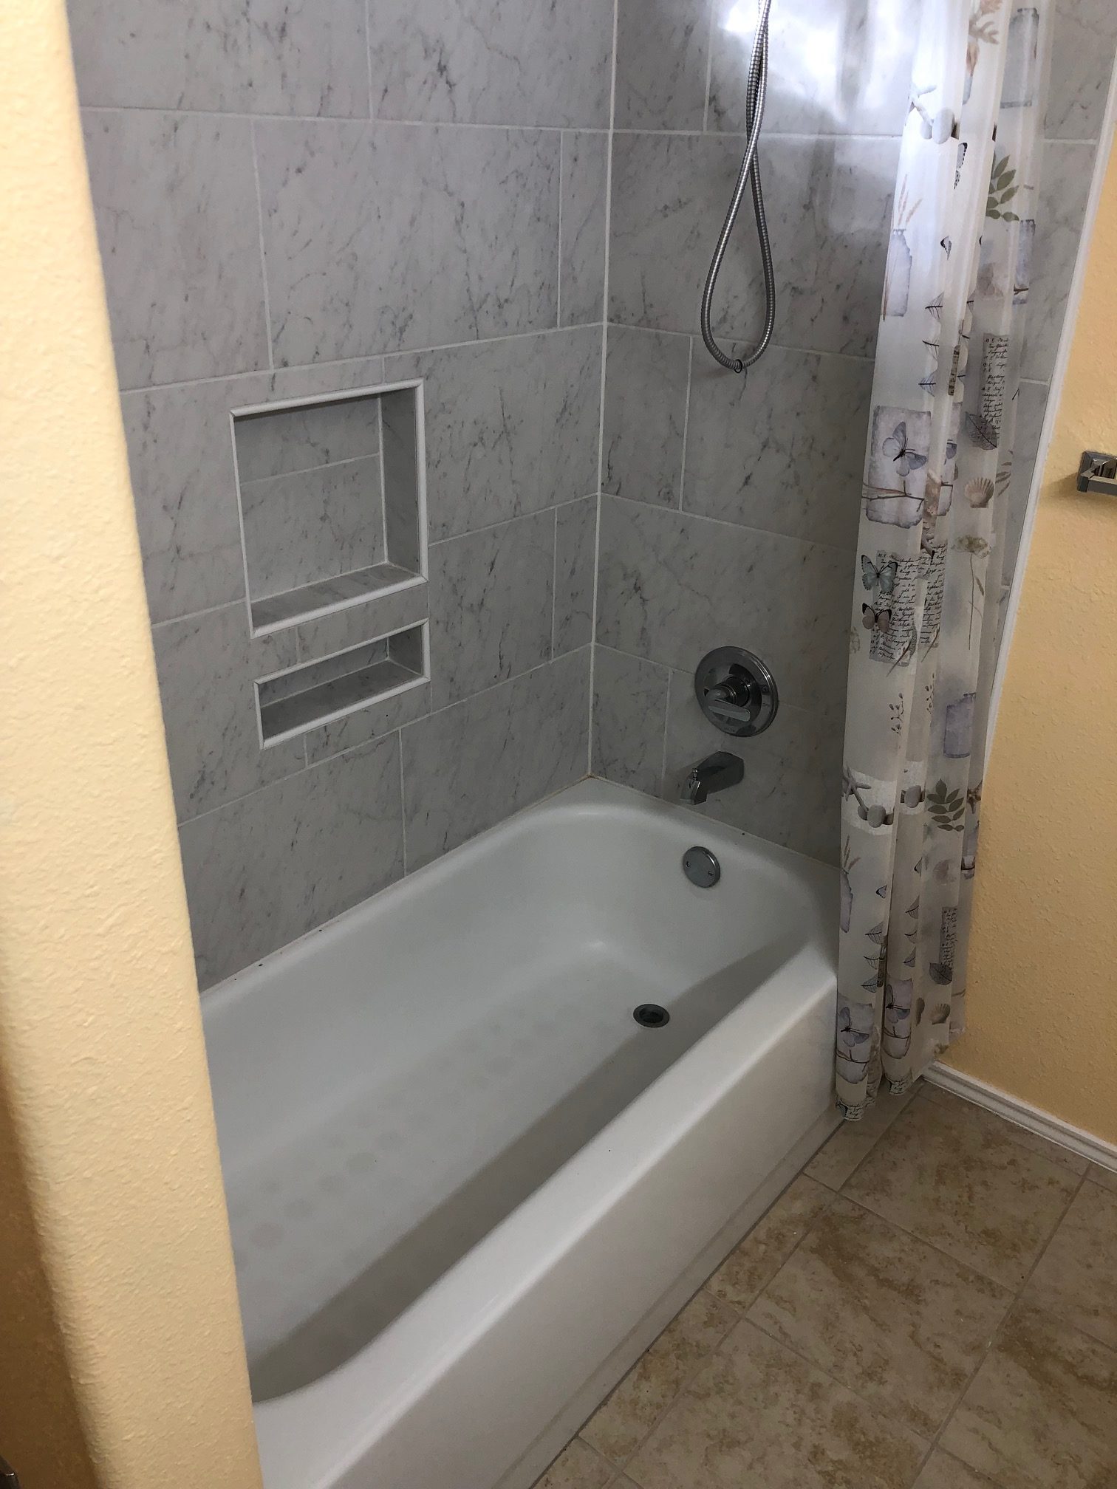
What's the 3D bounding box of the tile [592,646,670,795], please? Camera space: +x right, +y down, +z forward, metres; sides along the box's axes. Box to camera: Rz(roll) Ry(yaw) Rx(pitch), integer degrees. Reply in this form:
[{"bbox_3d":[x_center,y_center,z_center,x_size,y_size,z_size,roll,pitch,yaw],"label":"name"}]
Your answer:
[{"bbox_3d":[0.145,-0.044,2.450,0.188,0.296,0.010,21,32,34],"label":"tile"}]

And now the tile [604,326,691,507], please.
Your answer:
[{"bbox_3d":[0.157,-0.590,2.181,0.182,0.304,0.010,21,32,34],"label":"tile"}]

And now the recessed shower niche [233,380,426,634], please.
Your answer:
[{"bbox_3d":[-0.360,-0.371,1.829,0.097,0.322,0.359,21,32,34],"label":"recessed shower niche"}]

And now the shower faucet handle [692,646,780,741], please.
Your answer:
[{"bbox_3d":[0.305,-0.083,2.210,0.178,0.178,0.095,21,32,34],"label":"shower faucet handle"}]

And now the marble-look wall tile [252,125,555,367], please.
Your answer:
[{"bbox_3d":[-0.195,-0.747,1.787,0.010,0.305,0.612,21,32,34],"label":"marble-look wall tile"}]

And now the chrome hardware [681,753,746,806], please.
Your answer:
[{"bbox_3d":[0.287,0.065,2.268,0.058,0.068,0.135,21,32,34],"label":"chrome hardware"}]

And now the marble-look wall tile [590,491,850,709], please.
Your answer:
[{"bbox_3d":[0.315,-0.252,2.197,0.611,0.303,0.010,21,32,34],"label":"marble-look wall tile"}]

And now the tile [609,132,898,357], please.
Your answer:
[{"bbox_3d":[0.330,-0.801,1.925,0.611,0.306,0.010,21,32,34],"label":"tile"}]

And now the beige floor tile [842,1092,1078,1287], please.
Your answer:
[{"bbox_3d":[0.683,0.746,2.025,0.297,0.010,0.302,21,32,34],"label":"beige floor tile"}]

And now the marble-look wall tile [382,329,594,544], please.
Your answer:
[{"bbox_3d":[-0.093,-0.528,2.043,0.010,0.303,0.539,21,32,34],"label":"marble-look wall tile"}]

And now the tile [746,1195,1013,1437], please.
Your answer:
[{"bbox_3d":[0.489,0.847,1.811,0.297,0.010,0.302,21,32,34],"label":"tile"}]

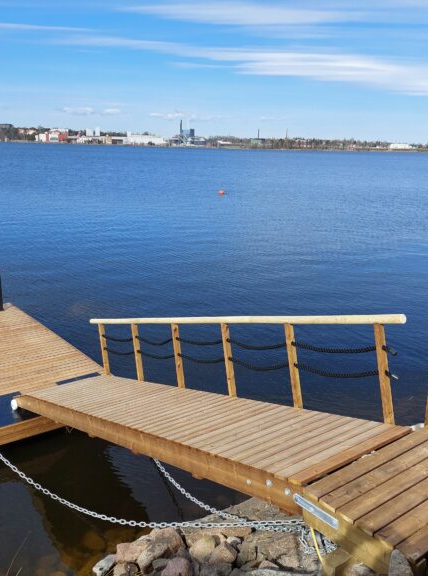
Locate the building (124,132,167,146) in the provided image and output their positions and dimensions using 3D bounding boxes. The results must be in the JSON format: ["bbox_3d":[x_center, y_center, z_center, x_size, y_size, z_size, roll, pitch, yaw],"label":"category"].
[{"bbox_3d":[-116.822,-253.255,908.138,67.833,22.611,45.000,-1,15,-7],"label":"building"}]

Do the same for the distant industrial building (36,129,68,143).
[{"bbox_3d":[-265.915,-251.096,876.778,50.086,21.913,38.000,-3,16,-16],"label":"distant industrial building"}]

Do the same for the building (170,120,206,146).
[{"bbox_3d":[-45.023,-272.788,940.191,60.334,43.575,42.000,0,15,-3],"label":"building"}]

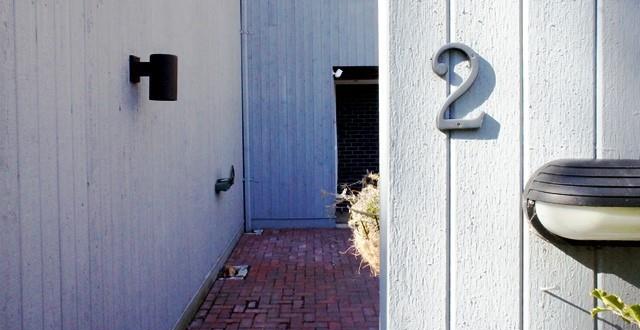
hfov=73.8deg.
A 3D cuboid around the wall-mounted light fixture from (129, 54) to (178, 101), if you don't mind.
[{"bbox_3d":[-0.958,-0.505,2.490,0.244,0.250,0.153,0,4,-1],"label":"wall-mounted light fixture"}]

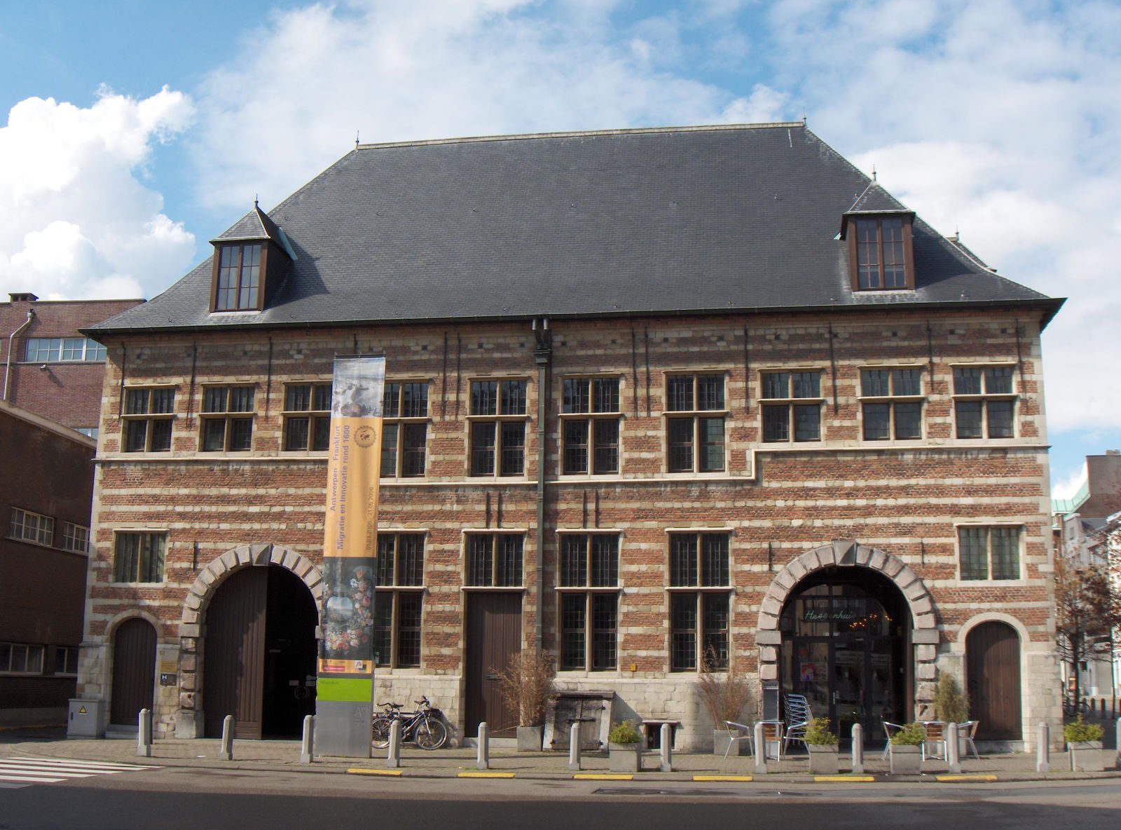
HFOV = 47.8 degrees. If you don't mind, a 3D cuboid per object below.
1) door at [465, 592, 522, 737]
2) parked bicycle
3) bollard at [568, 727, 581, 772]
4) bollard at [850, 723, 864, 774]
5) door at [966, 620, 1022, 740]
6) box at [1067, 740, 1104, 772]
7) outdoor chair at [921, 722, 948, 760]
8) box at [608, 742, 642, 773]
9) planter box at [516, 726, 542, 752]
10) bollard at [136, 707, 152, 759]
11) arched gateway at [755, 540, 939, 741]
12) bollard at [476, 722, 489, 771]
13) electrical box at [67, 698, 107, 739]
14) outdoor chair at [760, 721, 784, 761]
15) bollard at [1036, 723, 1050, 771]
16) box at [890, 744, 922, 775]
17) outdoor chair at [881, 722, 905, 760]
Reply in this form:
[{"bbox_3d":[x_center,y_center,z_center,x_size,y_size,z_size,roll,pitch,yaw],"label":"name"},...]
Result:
[{"bbox_3d":[-1.395,5.210,26.430,1.180,2.930,0.100,-1,-11,9],"label":"door"},{"bbox_3d":[-3.233,6.478,26.600,1.740,1.080,0.600,-1,-11,9],"label":"parked bicycle"},{"bbox_3d":[0.258,5.762,21.950,0.185,0.790,0.185,-1,-11,9],"label":"bollard"},{"bbox_3d":[5.115,5.744,21.800,0.190,0.850,0.190,-1,-11,10],"label":"bollard"},{"bbox_3d":[8.546,5.219,24.904,1.010,2.320,0.100,-1,-11,9],"label":"door"},{"bbox_3d":[8.571,5.561,20.608,0.480,0.480,0.480,-1,-11,9],"label":"box"},{"bbox_3d":[6.963,6.079,23.600,0.560,0.730,0.570,-1,-11,10],"label":"outdoor chair"},{"bbox_3d":[1.148,6.042,22.400,0.530,0.510,0.530,-1,-11,10],"label":"box"},{"bbox_3d":[-0.628,6.612,25.900,0.520,0.500,0.520,-1,-11,10],"label":"planter box"},{"bbox_3d":[-7.833,5.977,23.800,0.200,0.870,0.200,-1,-11,10],"label":"bollard"},{"bbox_3d":[5.838,4.709,25.780,3.639,4.223,0.600,-1,-11,10],"label":"arched gateway"},{"bbox_3d":[-1.388,5.934,22.700,0.190,0.840,0.190,-1,-11,10],"label":"bollard"},{"bbox_3d":[-10.191,6.533,27.150,0.690,0.860,0.320,-1,-11,9],"label":"electrical box"},{"bbox_3d":[3.915,6.100,23.700,0.540,0.720,0.550,-1,-11,9],"label":"outdoor chair"},{"bbox_3d":[8.231,5.663,21.550,0.185,0.830,0.185,-1,-11,9],"label":"bollard"},{"bbox_3d":[5.727,5.710,20.989,0.480,0.480,0.480,-1,-11,9],"label":"box"},{"bbox_3d":[6.506,6.288,24.400,0.570,0.730,0.550,-1,-11,6],"label":"outdoor chair"}]

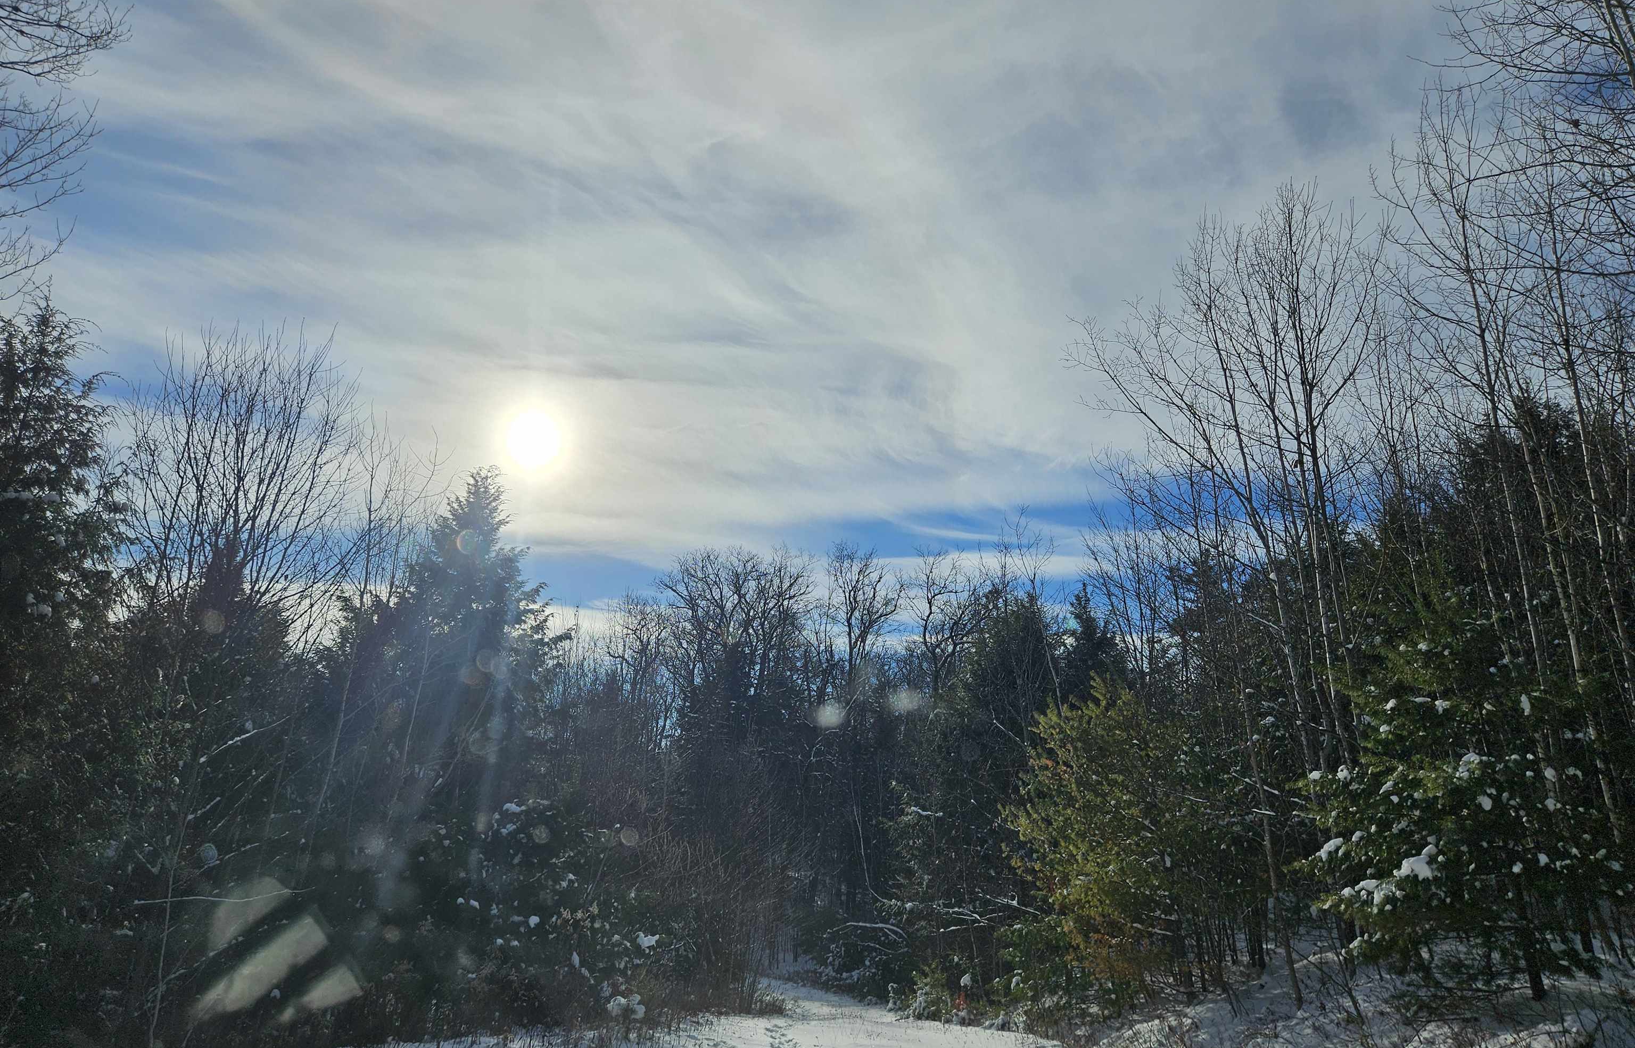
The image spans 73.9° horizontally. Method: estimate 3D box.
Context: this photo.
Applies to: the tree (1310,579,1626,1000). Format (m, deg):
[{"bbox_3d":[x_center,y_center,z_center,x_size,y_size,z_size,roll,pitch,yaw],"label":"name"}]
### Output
[{"bbox_3d":[6.266,2.495,10.764,2.800,4.060,2.800,-10,-21,28],"label":"tree"}]

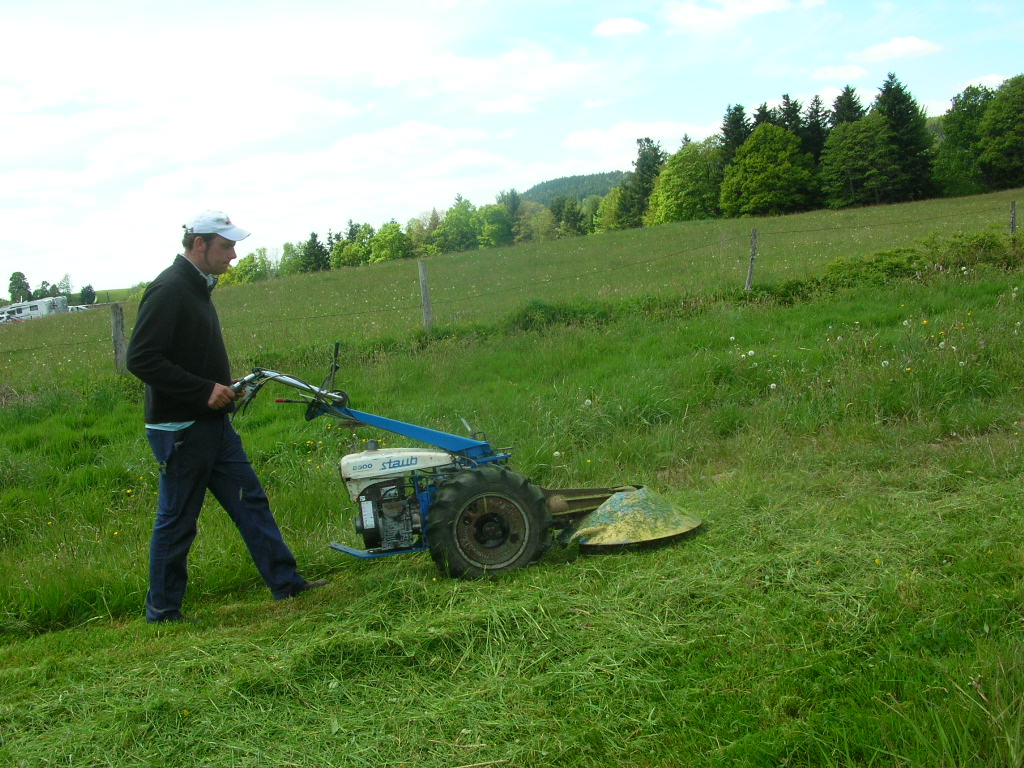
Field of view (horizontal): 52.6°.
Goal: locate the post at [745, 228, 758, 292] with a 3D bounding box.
[{"bbox_3d":[3.285,-1.673,14.200,0.100,0.930,0.100,3,7,-1],"label":"post"}]

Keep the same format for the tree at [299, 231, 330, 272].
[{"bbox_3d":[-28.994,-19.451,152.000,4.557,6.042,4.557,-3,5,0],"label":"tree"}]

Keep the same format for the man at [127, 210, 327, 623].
[{"bbox_3d":[-1.315,0.131,4.630,0.790,1.780,0.560,-5,7,-7],"label":"man"}]

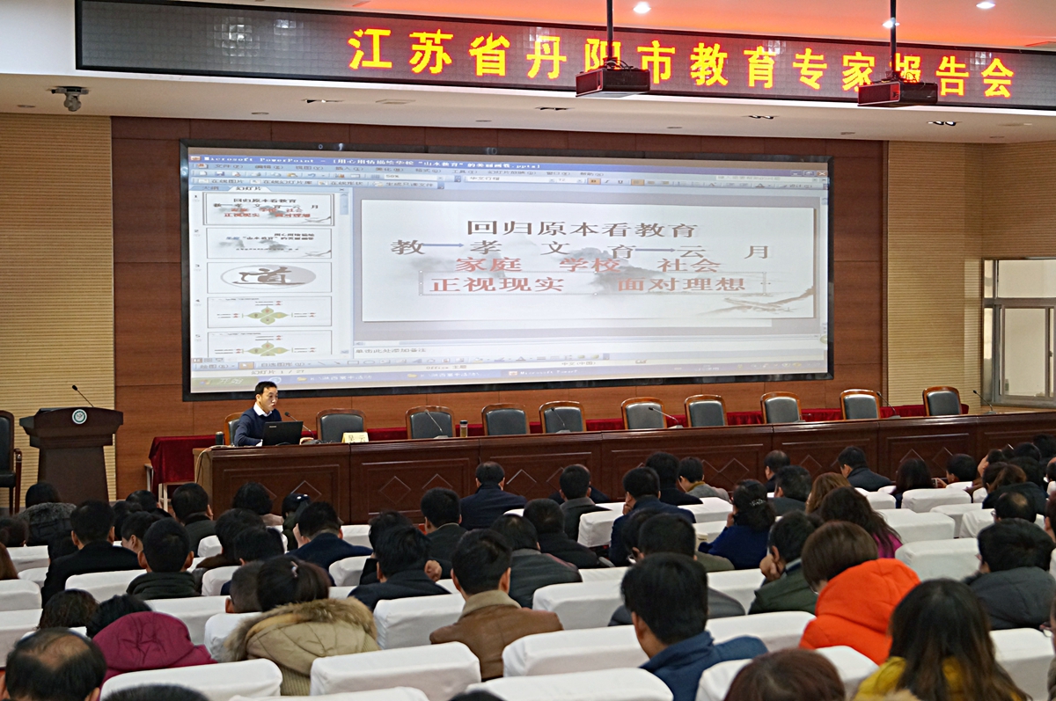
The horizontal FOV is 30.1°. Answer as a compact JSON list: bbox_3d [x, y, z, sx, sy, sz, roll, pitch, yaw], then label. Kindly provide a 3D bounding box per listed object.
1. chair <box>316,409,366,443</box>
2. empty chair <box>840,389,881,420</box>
[{"bbox_3d":[-1.584,1.025,17.594,0.560,0.980,0.600,-1,2,-27],"label":"chair"},{"bbox_3d":[3.597,0.905,20.449,0.570,0.990,0.620,-1,2,-25],"label":"empty chair"}]

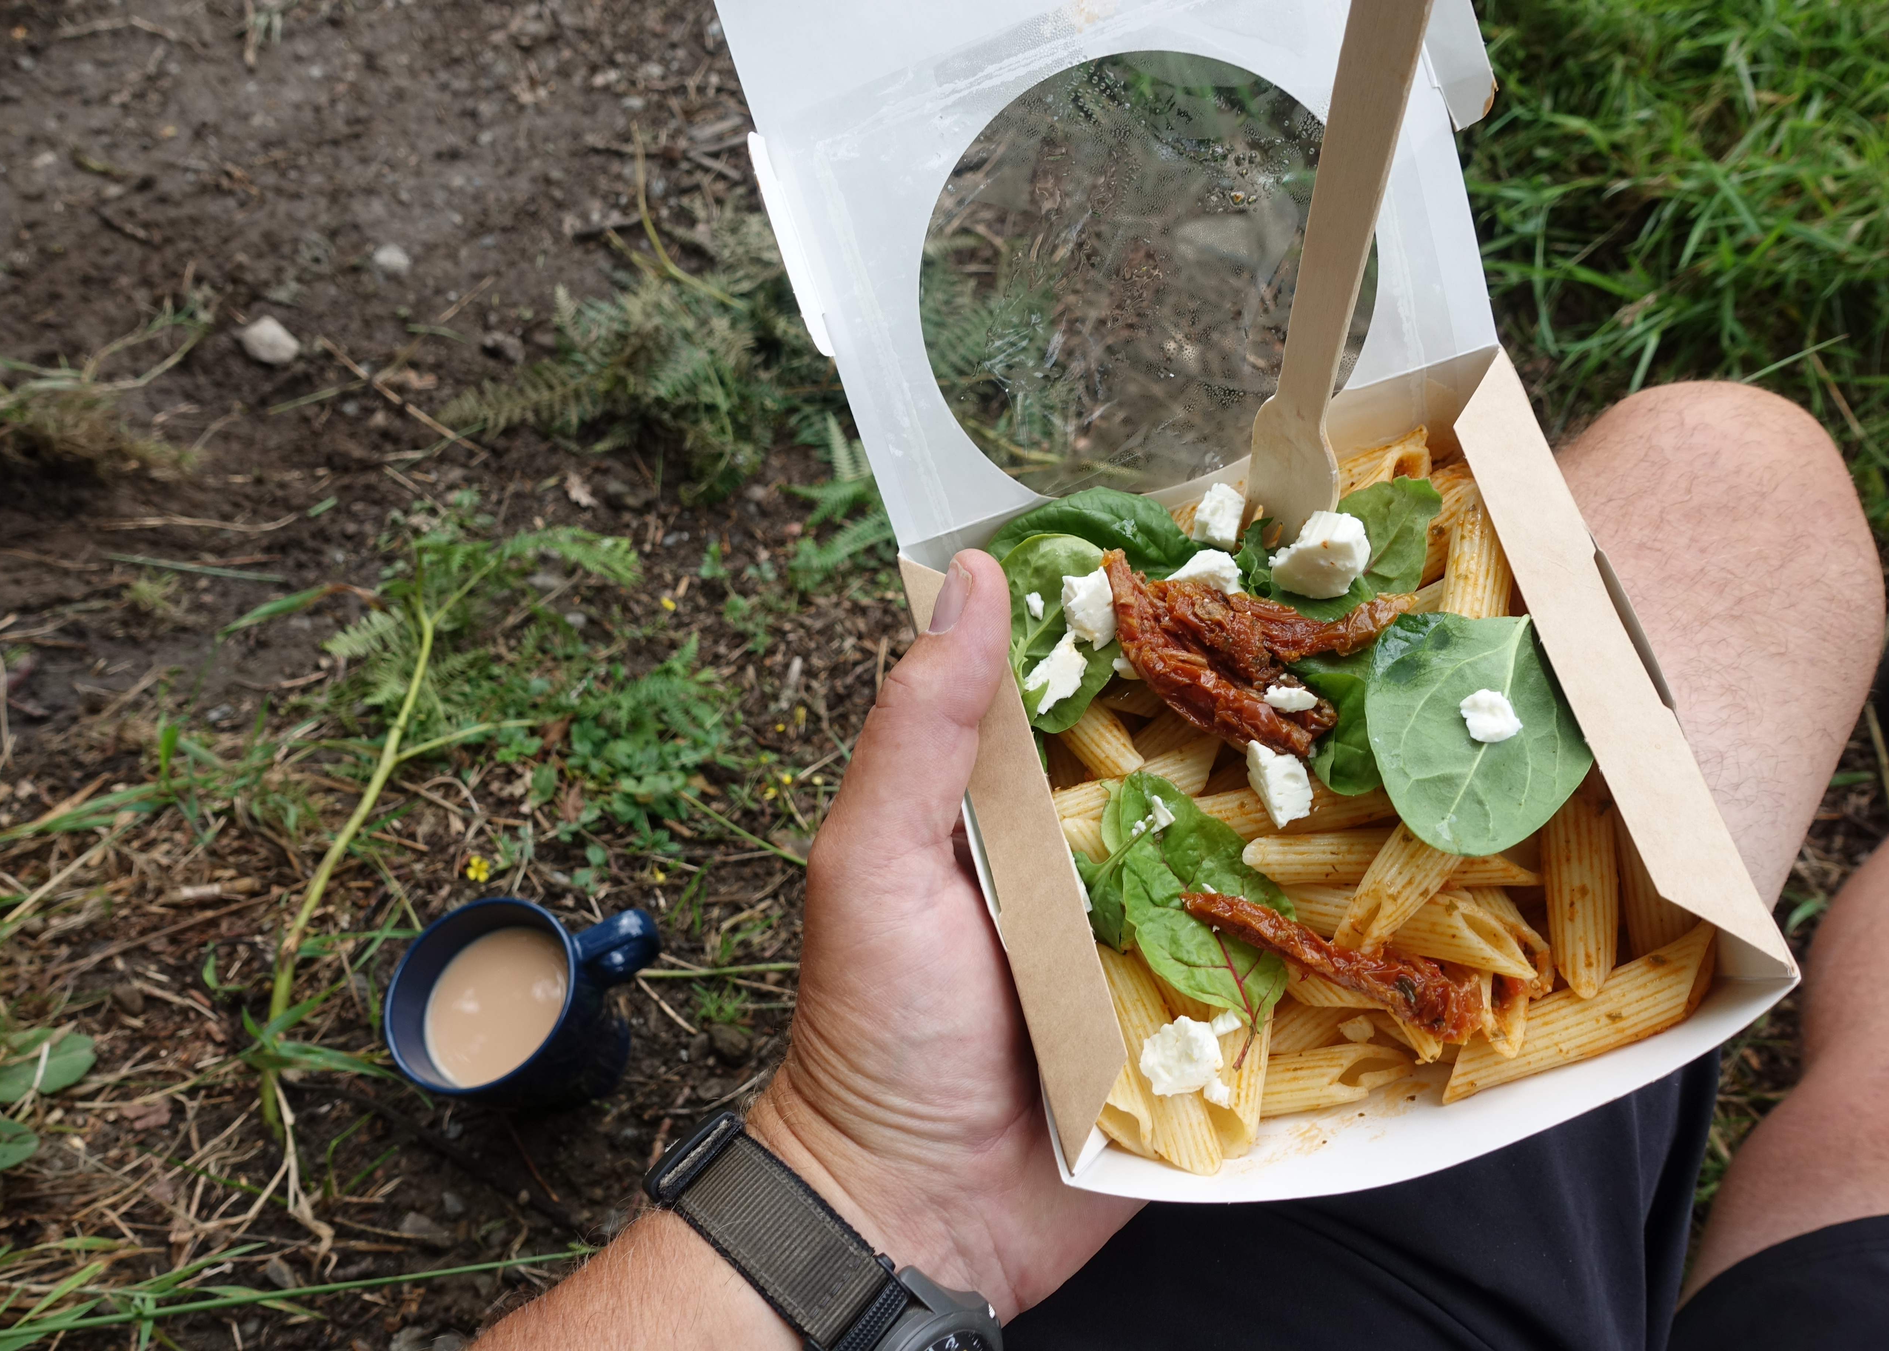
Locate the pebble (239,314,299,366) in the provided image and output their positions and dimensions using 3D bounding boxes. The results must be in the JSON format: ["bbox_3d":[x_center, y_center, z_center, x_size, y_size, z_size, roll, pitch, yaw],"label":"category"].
[{"bbox_3d":[-0.474,-0.236,0.950,0.041,0.021,0.034,20,65,23],"label":"pebble"}]

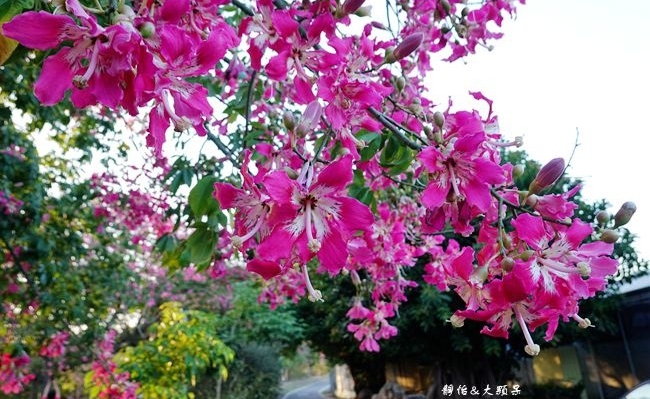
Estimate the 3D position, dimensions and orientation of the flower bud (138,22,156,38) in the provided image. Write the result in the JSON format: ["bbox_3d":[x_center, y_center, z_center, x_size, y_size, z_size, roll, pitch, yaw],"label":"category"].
[{"bbox_3d":[-0.231,-0.221,0.680,0.022,0.020,0.022,0,-17,0],"label":"flower bud"}]

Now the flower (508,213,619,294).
[{"bbox_3d":[0.310,0.071,0.680,0.125,0.112,0.075,14,0,-38],"label":"flower"}]

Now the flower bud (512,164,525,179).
[{"bbox_3d":[0.288,-0.042,0.780,0.018,0.024,0.018,0,-17,0],"label":"flower bud"}]

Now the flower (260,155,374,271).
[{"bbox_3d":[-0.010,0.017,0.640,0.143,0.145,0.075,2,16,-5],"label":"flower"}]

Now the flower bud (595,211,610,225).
[{"bbox_3d":[0.360,0.025,0.680,0.020,0.018,0.020,0,-17,0],"label":"flower bud"}]

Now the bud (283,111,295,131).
[{"bbox_3d":[-0.059,-0.127,0.850,0.019,0.033,0.019,0,-17,0],"label":"bud"}]

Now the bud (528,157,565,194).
[{"bbox_3d":[0.292,-0.031,0.690,0.025,0.064,0.025,44,-3,0],"label":"bud"}]

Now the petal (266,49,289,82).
[{"bbox_3d":[-0.084,-0.235,0.920,0.046,0.055,0.022,5,7,-15],"label":"petal"}]

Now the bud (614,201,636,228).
[{"bbox_3d":[0.396,0.020,0.690,0.020,0.042,0.020,37,-3,0],"label":"bud"}]

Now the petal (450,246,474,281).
[{"bbox_3d":[0.184,0.086,0.700,0.035,0.048,0.022,-11,-20,31],"label":"petal"}]

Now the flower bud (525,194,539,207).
[{"bbox_3d":[0.272,0.001,0.690,0.017,0.018,0.017,5,-18,-17],"label":"flower bud"}]

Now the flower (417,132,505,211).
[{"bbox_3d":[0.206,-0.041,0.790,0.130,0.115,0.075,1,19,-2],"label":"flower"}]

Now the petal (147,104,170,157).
[{"bbox_3d":[-0.202,-0.084,0.630,0.027,0.064,0.025,7,-10,-24],"label":"petal"}]

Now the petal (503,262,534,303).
[{"bbox_3d":[0.244,0.105,0.660,0.034,0.055,0.023,25,-12,-17],"label":"petal"}]

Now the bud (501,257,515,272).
[{"bbox_3d":[0.234,0.083,0.670,0.017,0.018,0.017,0,-17,0],"label":"bud"}]

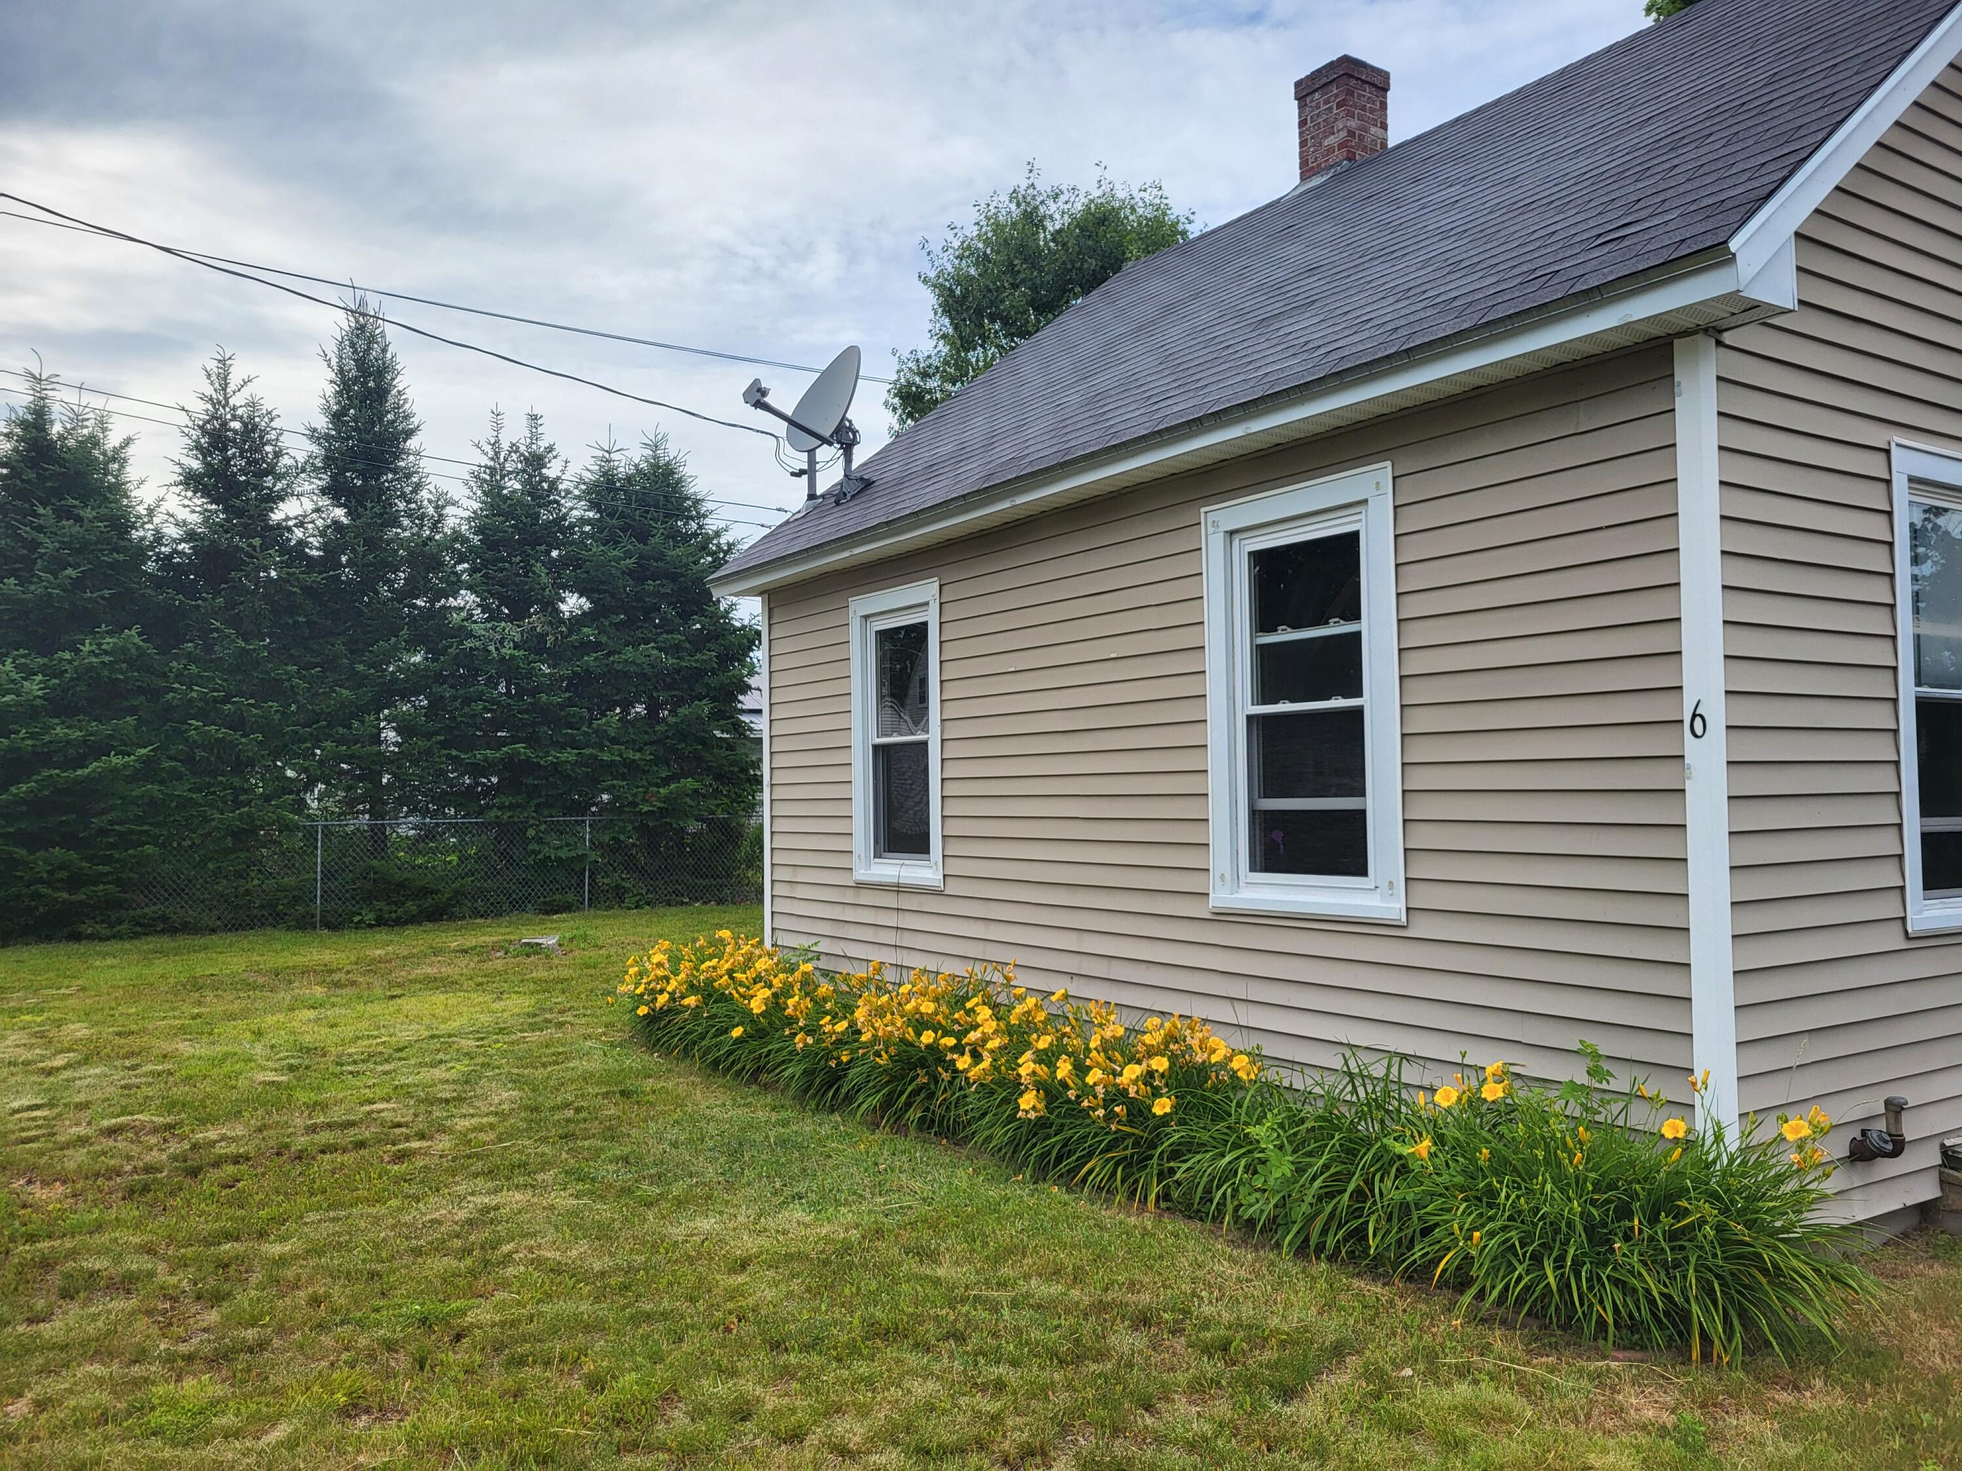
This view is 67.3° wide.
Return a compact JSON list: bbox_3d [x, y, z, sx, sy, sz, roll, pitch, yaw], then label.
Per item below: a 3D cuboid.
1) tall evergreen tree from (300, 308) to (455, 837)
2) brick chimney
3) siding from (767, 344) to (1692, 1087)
[{"bbox_3d":[-7.550,-1.740,18.400,2.300,7.500,2.300,1,-3,-34],"label":"tall evergreen tree"},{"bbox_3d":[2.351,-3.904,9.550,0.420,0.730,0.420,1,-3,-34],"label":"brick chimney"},{"bbox_3d":[0.402,0.257,6.840,0.150,2.600,6.100,1,-3,-34],"label":"siding"}]

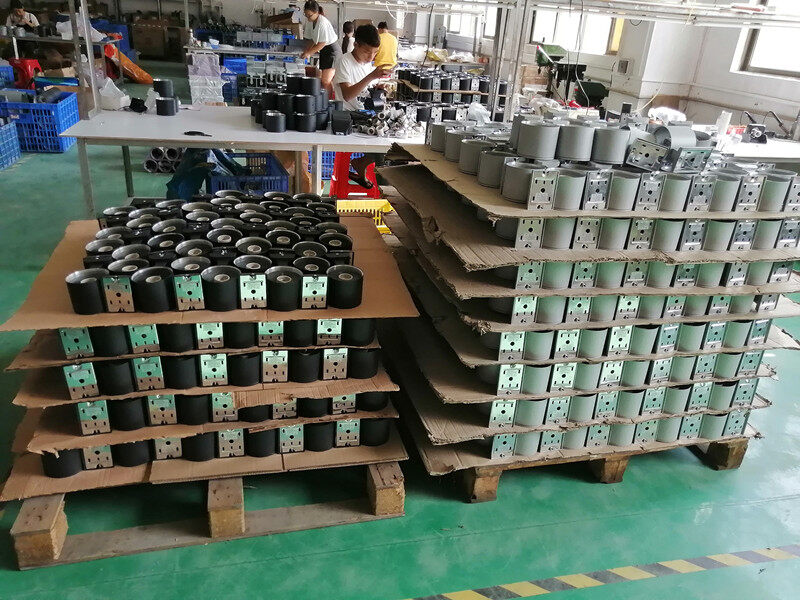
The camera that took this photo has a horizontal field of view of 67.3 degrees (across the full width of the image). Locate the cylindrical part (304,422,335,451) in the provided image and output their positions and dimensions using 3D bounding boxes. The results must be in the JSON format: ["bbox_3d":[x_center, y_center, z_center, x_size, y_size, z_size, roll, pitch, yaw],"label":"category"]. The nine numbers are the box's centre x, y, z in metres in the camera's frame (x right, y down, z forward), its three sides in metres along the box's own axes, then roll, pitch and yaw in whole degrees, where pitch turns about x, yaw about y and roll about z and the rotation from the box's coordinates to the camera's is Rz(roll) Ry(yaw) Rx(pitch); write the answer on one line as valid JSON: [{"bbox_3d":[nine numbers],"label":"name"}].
[{"bbox_3d":[-0.280,0.436,2.053,0.123,0.105,0.123,-2,26,-12],"label":"cylindrical part"}]

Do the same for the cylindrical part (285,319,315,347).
[{"bbox_3d":[-0.323,0.080,1.964,0.109,0.103,0.109,-3,25,-14],"label":"cylindrical part"}]

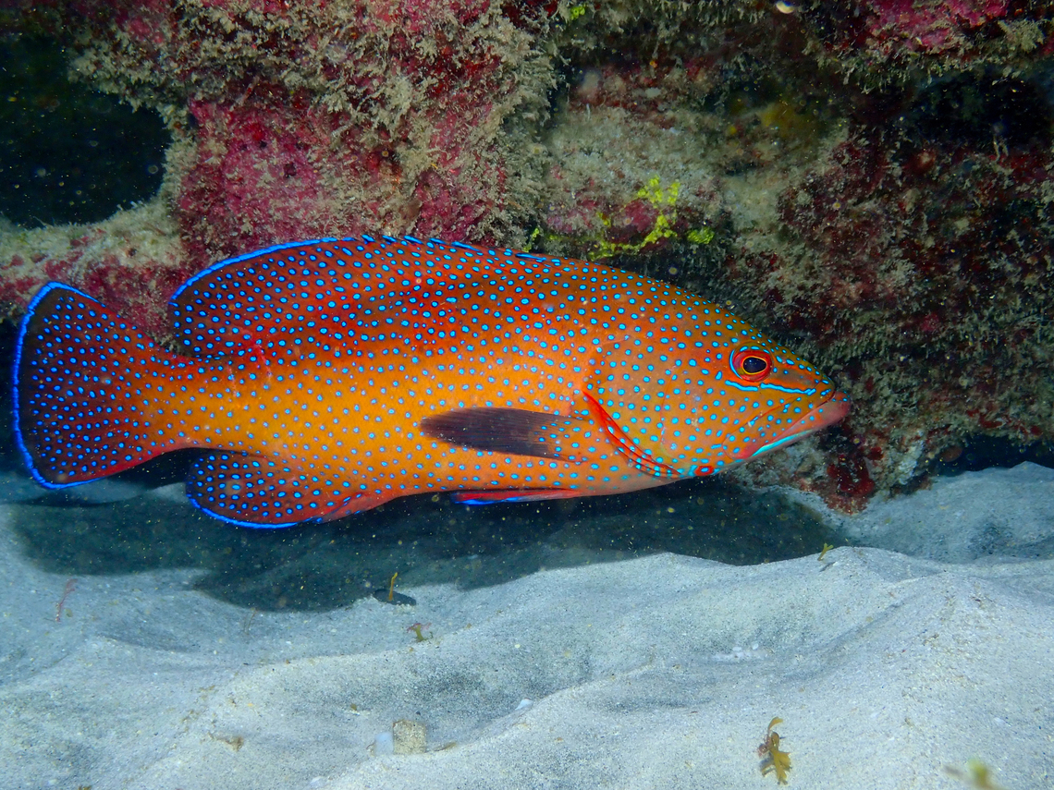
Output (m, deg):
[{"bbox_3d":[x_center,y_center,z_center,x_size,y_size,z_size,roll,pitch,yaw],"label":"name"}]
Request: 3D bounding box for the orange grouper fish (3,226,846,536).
[{"bbox_3d":[-0.042,-0.006,0.750,0.360,0.126,0.065,1,6,0],"label":"orange grouper fish"}]

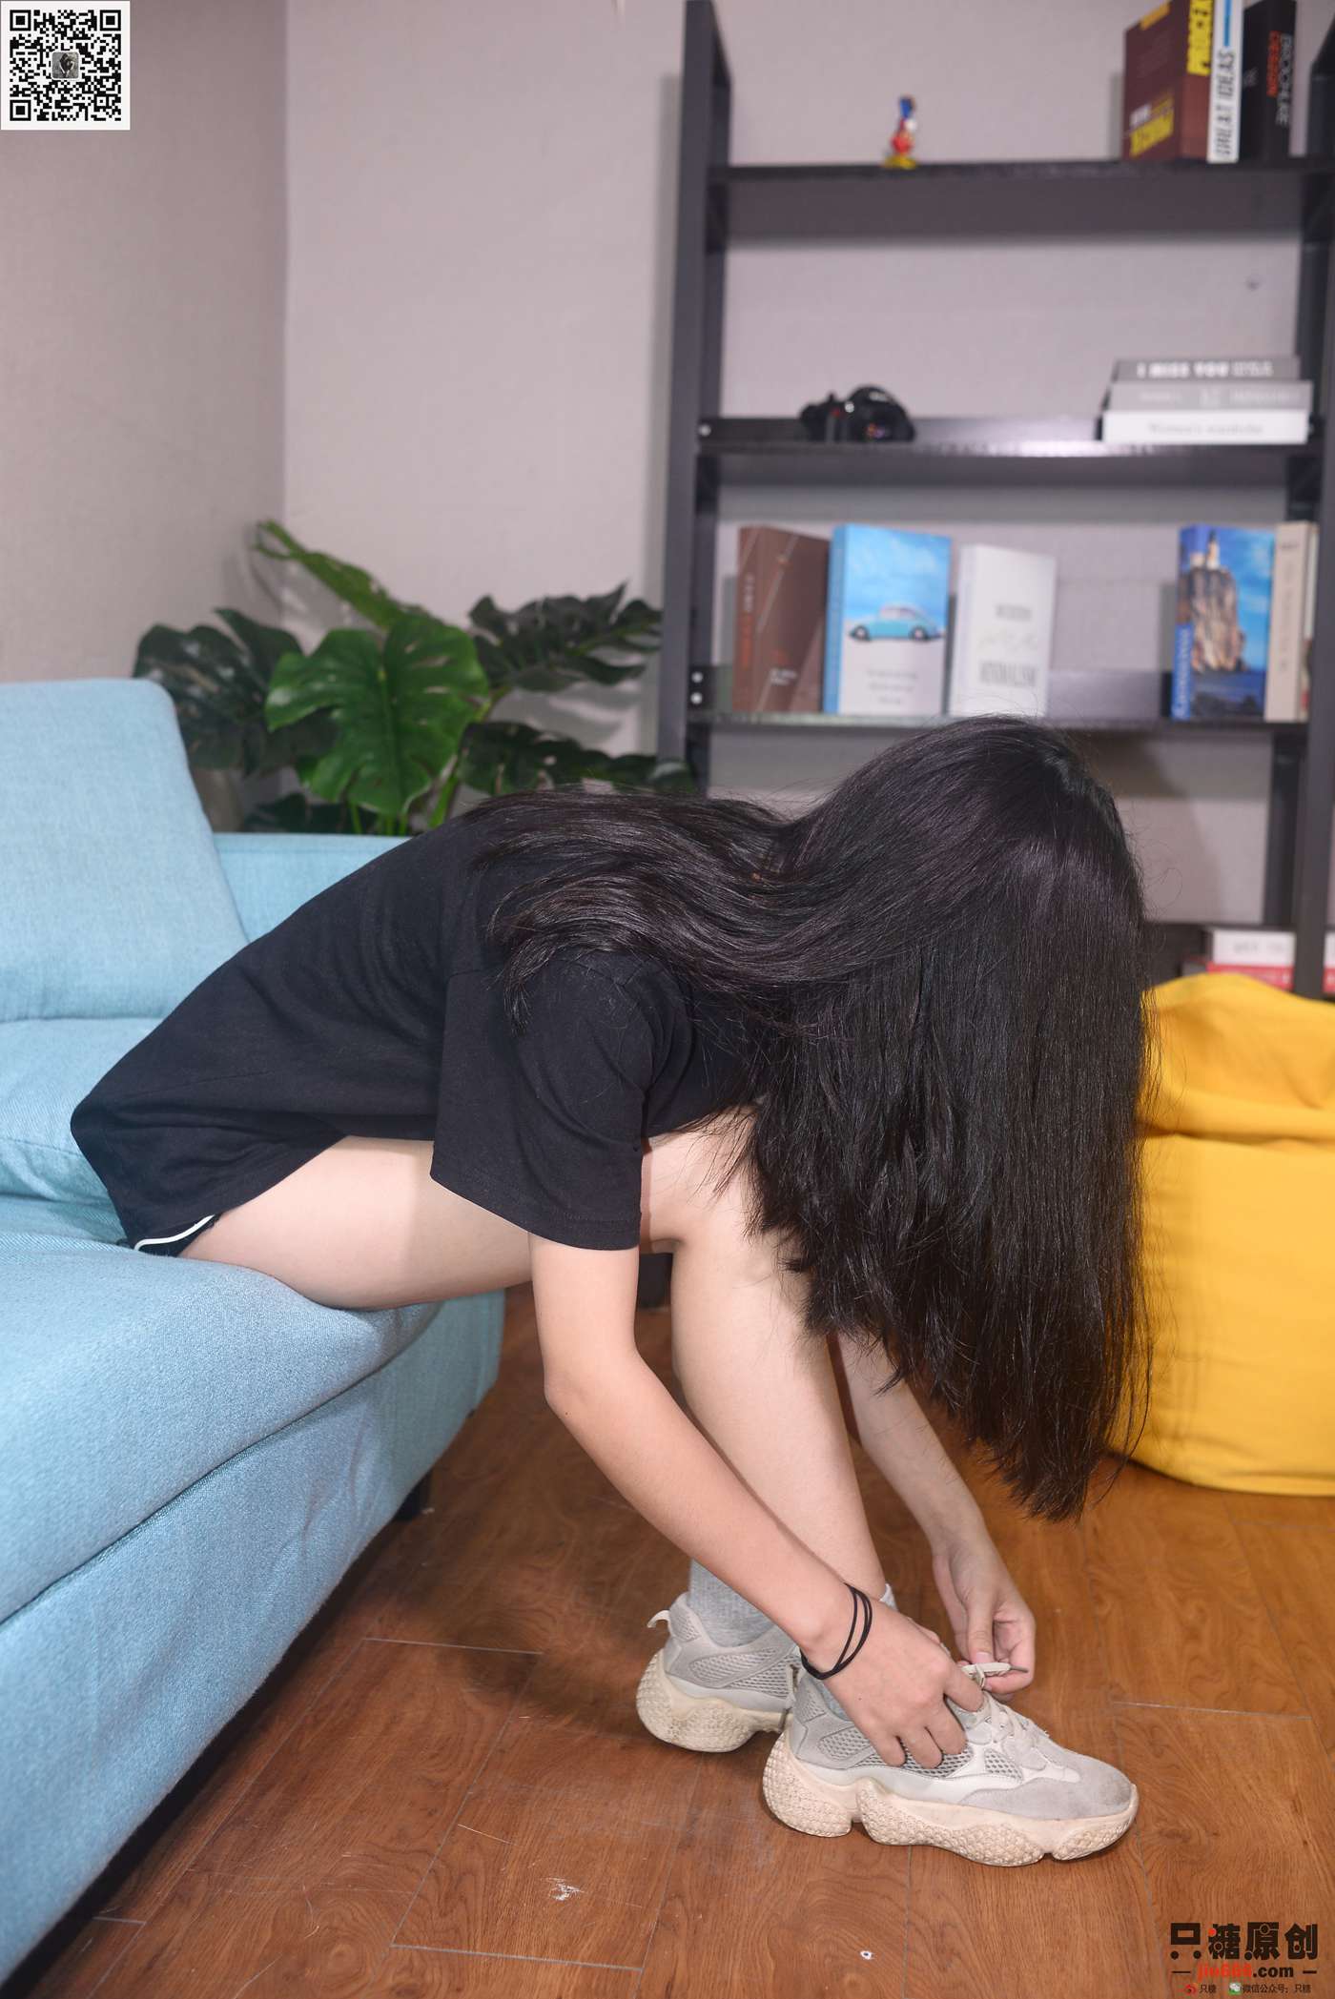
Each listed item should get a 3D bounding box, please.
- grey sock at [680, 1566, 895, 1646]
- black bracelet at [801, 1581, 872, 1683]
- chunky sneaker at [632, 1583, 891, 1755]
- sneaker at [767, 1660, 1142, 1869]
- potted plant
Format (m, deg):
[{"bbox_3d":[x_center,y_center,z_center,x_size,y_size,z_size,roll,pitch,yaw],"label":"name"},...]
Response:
[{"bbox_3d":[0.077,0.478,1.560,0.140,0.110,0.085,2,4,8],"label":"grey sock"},{"bbox_3d":[0.116,0.445,1.365,0.025,0.062,0.065,25,1,-27],"label":"black bracelet"},{"bbox_3d":[0.114,0.536,1.564,0.282,0.127,0.105,2,4,7],"label":"chunky sneaker"},{"bbox_3d":[0.206,0.547,1.430,0.282,0.127,0.105,2,4,7],"label":"sneaker"},{"bbox_3d":[-0.344,-0.069,2.702,0.740,1.160,0.650,1,4,0],"label":"potted plant"}]

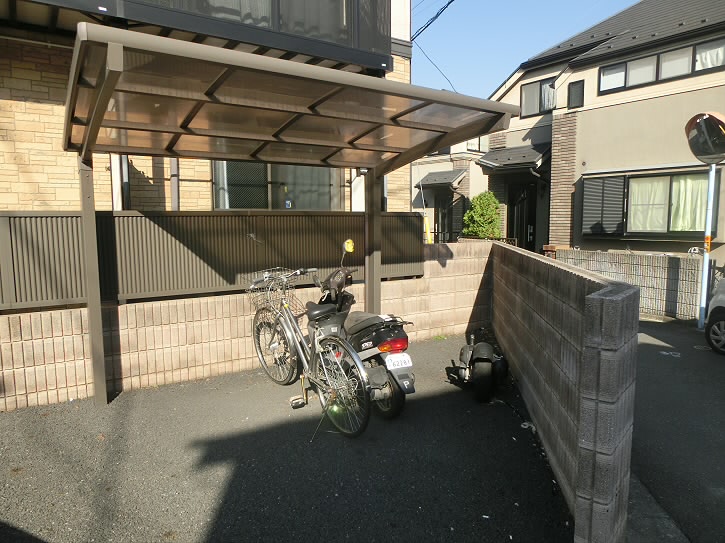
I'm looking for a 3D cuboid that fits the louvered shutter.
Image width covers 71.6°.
[{"bbox_3d":[5.020,-1.362,10.488,0.120,1.196,0.921,-4,7,-32],"label":"louvered shutter"}]

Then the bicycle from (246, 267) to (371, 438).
[{"bbox_3d":[-0.437,0.496,3.688,0.580,1.040,1.820,-8,9,-30],"label":"bicycle"}]

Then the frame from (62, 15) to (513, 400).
[{"bbox_3d":[-0.507,-0.104,3.739,2.835,2.220,1.860,-4,7,-33],"label":"frame"}]

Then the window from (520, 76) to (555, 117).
[{"bbox_3d":[4.567,-4.467,12.896,0.100,0.815,1.243,-4,7,-32],"label":"window"}]

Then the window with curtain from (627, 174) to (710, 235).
[{"bbox_3d":[5.743,-1.261,9.452,0.100,1.170,1.618,-4,7,-32],"label":"window with curtain"}]

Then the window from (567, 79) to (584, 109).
[{"bbox_3d":[4.640,-3.822,10.892,0.100,0.562,0.383,-4,7,-32],"label":"window"}]

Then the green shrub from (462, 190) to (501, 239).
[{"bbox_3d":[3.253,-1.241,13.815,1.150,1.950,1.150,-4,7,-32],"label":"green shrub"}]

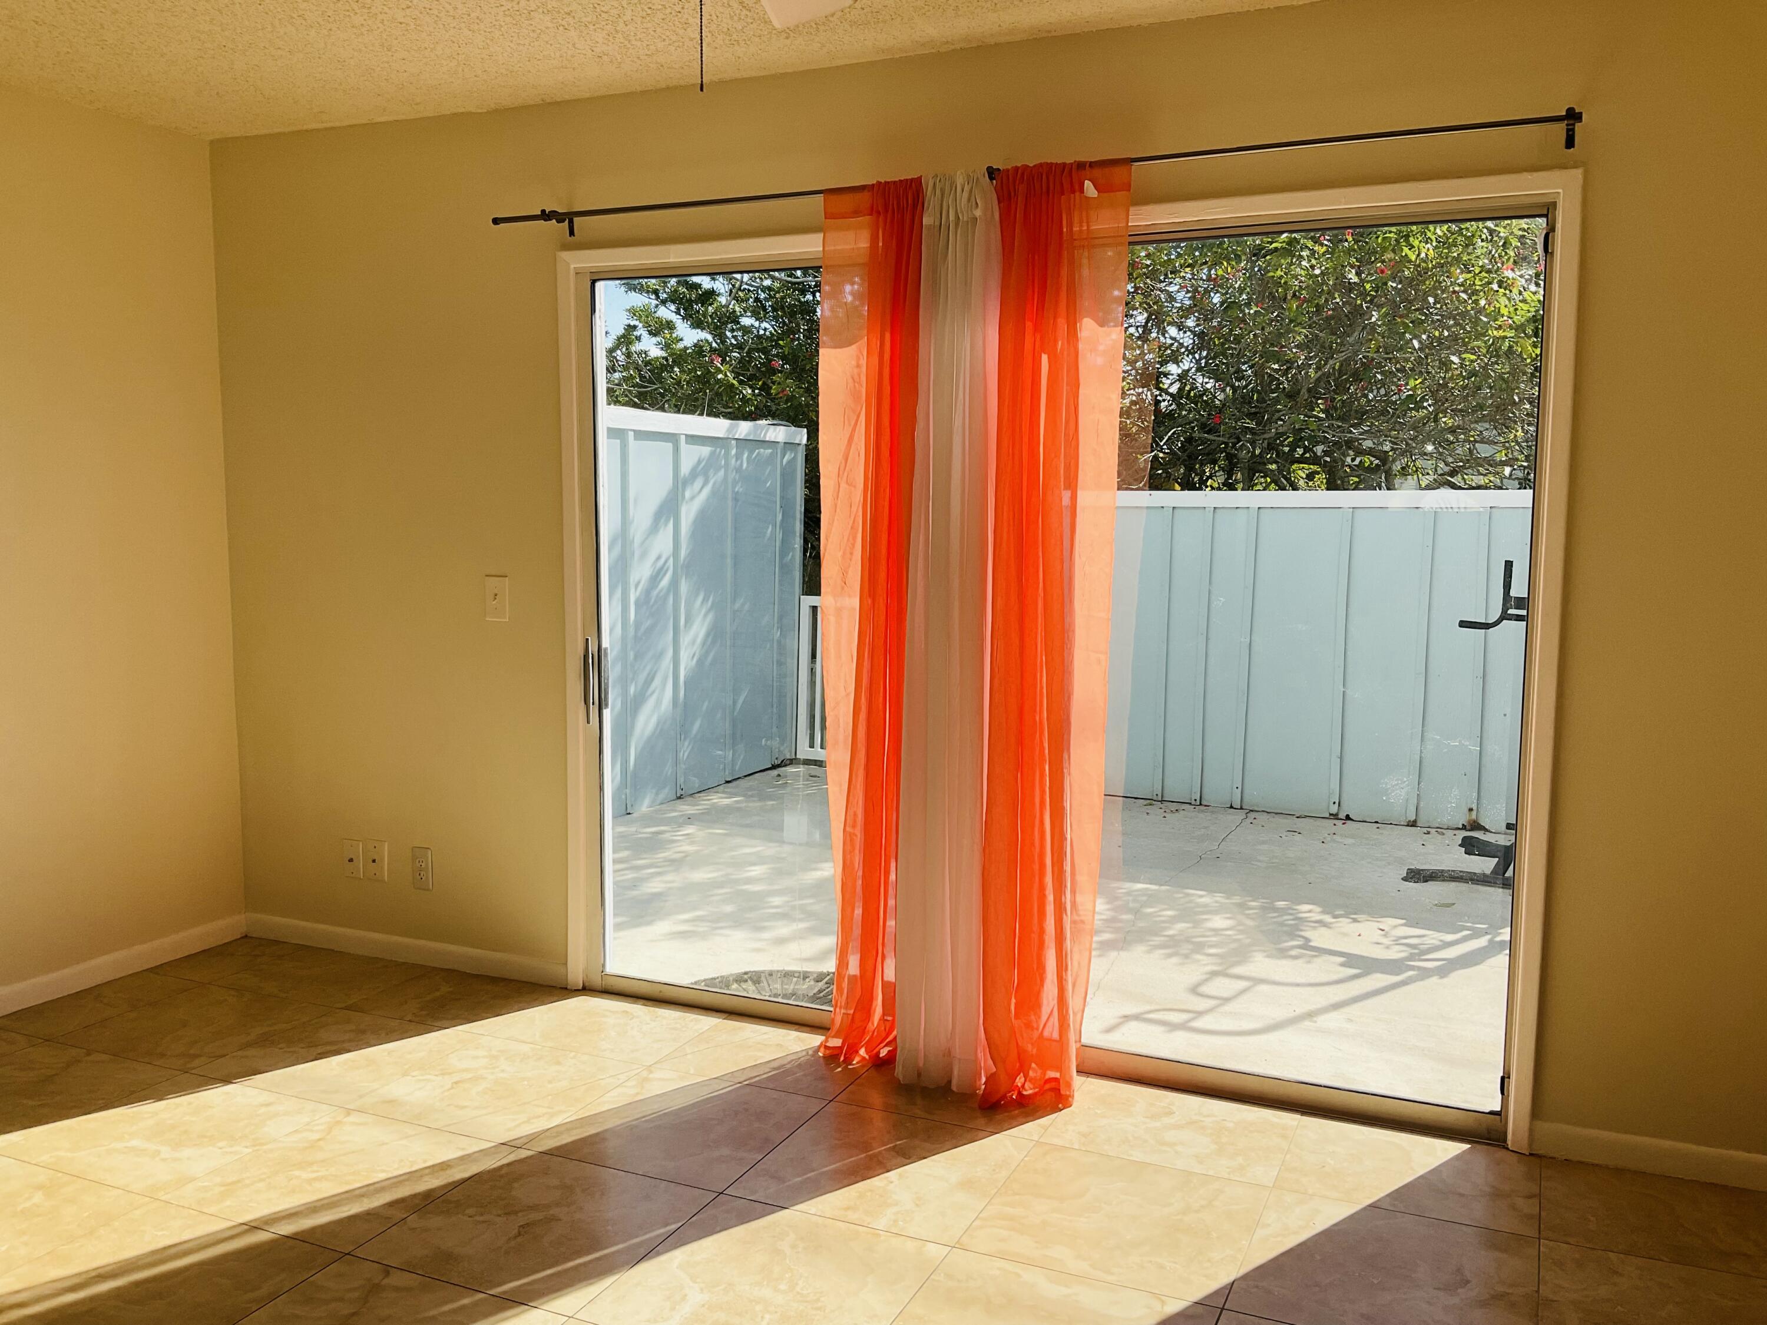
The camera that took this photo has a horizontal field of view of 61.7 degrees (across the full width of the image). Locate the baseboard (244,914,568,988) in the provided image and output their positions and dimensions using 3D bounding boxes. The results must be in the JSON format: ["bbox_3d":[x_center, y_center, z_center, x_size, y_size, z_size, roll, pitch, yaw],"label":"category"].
[{"bbox_3d":[-1.485,0.879,4.511,1.255,0.071,0.018,3,7,24],"label":"baseboard"}]

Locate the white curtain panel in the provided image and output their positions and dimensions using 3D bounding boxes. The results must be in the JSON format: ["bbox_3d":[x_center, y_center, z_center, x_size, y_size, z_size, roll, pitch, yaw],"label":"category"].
[{"bbox_3d":[0.167,-0.064,3.509,0.235,2.167,0.160,3,7,24],"label":"white curtain panel"}]

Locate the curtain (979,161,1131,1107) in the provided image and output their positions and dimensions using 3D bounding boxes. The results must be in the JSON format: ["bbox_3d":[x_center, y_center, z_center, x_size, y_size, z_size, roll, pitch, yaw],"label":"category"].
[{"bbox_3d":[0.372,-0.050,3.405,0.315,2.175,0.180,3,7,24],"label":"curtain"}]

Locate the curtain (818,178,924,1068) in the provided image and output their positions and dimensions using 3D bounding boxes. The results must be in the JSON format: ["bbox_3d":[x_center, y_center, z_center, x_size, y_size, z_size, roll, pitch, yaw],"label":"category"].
[{"bbox_3d":[-0.046,-0.077,3.644,0.275,2.172,0.100,3,7,24],"label":"curtain"}]

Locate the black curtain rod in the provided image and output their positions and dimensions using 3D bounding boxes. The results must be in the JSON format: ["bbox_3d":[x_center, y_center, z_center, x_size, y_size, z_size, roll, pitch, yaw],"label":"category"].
[{"bbox_3d":[0.171,-1.127,3.489,2.670,0.068,0.110,3,7,24],"label":"black curtain rod"}]

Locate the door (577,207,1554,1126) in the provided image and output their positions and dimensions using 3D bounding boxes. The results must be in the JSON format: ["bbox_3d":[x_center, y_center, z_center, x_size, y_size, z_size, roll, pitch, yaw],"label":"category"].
[{"bbox_3d":[0.293,-0.012,3.691,2.440,2.027,0.095,3,7,24],"label":"door"}]

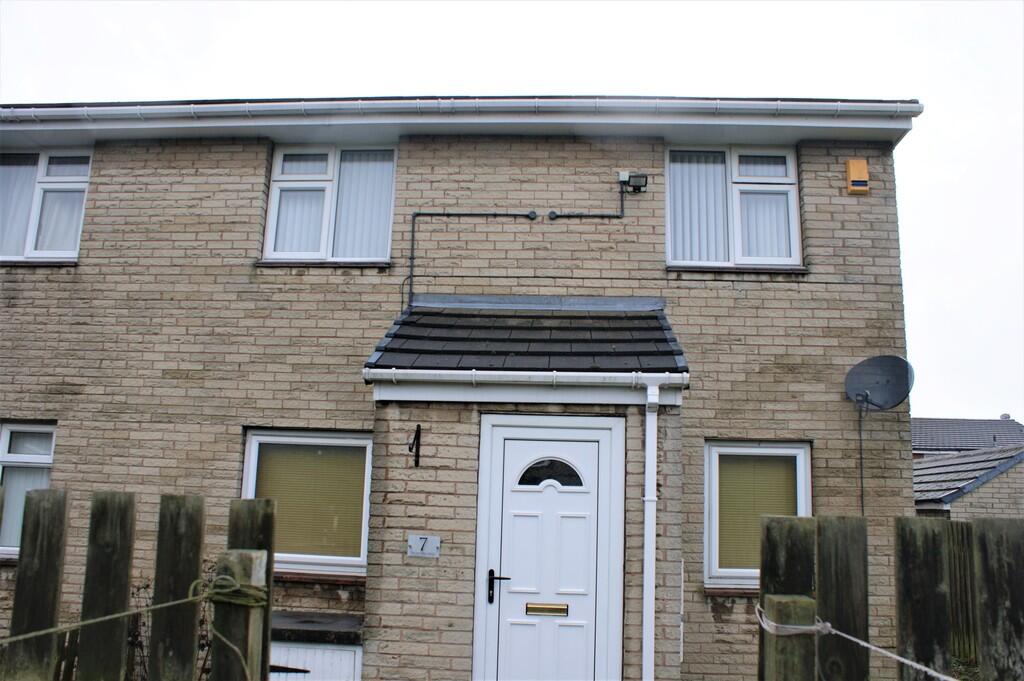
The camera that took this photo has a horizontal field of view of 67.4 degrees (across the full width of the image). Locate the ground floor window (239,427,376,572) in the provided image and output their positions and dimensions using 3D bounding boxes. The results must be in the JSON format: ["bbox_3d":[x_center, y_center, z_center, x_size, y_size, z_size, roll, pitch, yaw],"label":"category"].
[{"bbox_3d":[-1.645,1.303,6.164,1.088,1.120,0.100,1,-9,3],"label":"ground floor window"}]

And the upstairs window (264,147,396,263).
[{"bbox_3d":[-1.544,-1.171,6.555,1.099,1.042,0.100,1,-9,3],"label":"upstairs window"}]

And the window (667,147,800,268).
[{"bbox_3d":[1.845,-1.113,6.369,1.108,1.070,0.100,1,-9,3],"label":"window"}]

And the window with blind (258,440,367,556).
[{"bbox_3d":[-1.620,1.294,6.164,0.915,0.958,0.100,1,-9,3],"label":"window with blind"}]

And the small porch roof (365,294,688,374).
[{"bbox_3d":[0.136,-0.083,5.505,2.035,0.795,1.405,1,-9,3],"label":"small porch roof"}]

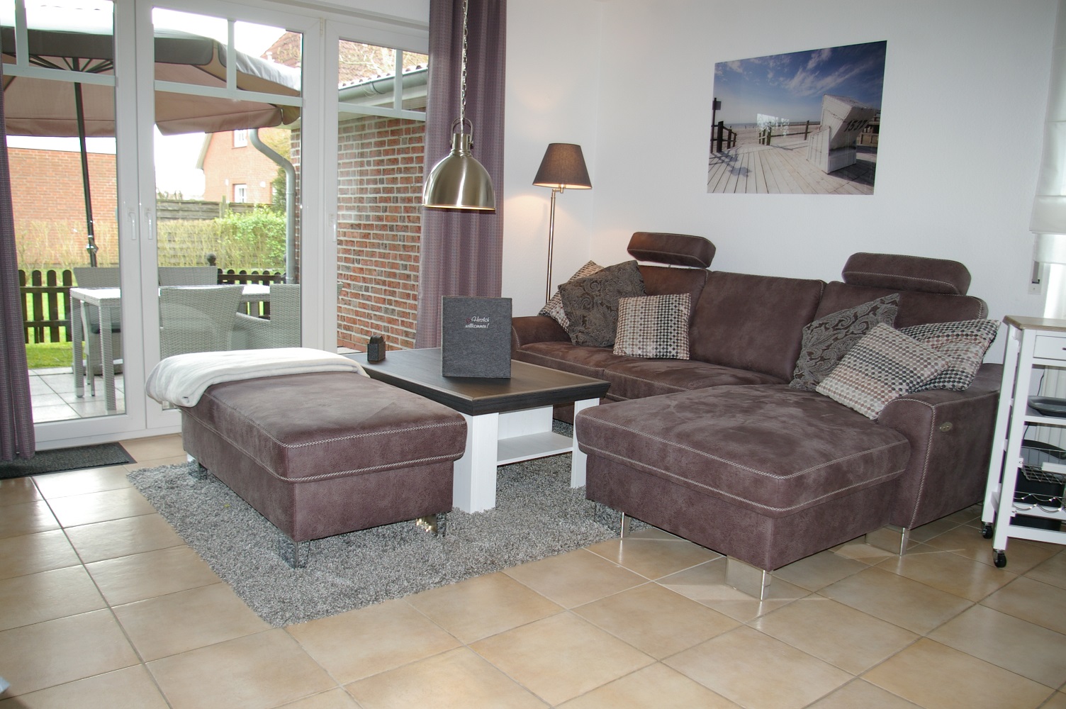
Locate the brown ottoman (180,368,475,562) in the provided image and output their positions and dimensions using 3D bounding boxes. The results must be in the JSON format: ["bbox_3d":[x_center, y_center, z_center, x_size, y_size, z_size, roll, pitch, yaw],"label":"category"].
[{"bbox_3d":[-0.851,0.330,3.013,0.646,0.431,1.224,-5,11,-39],"label":"brown ottoman"}]

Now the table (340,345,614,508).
[{"bbox_3d":[-0.306,0.275,3.524,0.705,0.434,1.142,-5,11,-39],"label":"table"}]

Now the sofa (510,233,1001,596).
[{"bbox_3d":[0.627,0.000,3.630,1.724,1.043,2.462,-5,11,-39],"label":"sofa"}]

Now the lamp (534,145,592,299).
[{"bbox_3d":[0.157,-0.495,4.973,0.363,1.587,0.356,2,8,0],"label":"lamp"}]

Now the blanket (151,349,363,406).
[{"bbox_3d":[-1.128,0.113,3.326,0.752,0.192,0.554,-5,11,-39],"label":"blanket"}]

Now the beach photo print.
[{"bbox_3d":[1.315,-1.189,4.135,0.021,0.708,0.992,-5,11,-39],"label":"beach photo print"}]

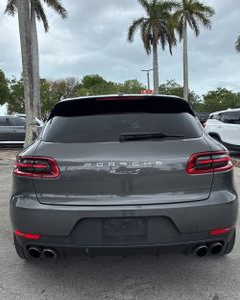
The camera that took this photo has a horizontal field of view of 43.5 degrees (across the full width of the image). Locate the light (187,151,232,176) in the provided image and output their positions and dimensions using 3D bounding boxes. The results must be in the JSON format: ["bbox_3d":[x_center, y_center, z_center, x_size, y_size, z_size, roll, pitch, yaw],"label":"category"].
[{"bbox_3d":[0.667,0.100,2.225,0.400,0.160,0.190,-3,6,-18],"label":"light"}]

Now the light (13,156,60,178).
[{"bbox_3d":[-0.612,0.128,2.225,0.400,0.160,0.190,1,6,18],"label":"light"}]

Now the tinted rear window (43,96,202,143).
[{"bbox_3d":[0.015,-0.241,2.257,1.170,0.340,0.260,-1,6,0],"label":"tinted rear window"}]

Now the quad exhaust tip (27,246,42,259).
[{"bbox_3d":[-0.604,0.732,2.169,0.100,0.095,0.120,-1,6,0],"label":"quad exhaust tip"}]

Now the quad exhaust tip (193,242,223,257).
[{"bbox_3d":[0.646,0.705,2.169,0.210,0.095,0.120,-1,6,0],"label":"quad exhaust tip"}]

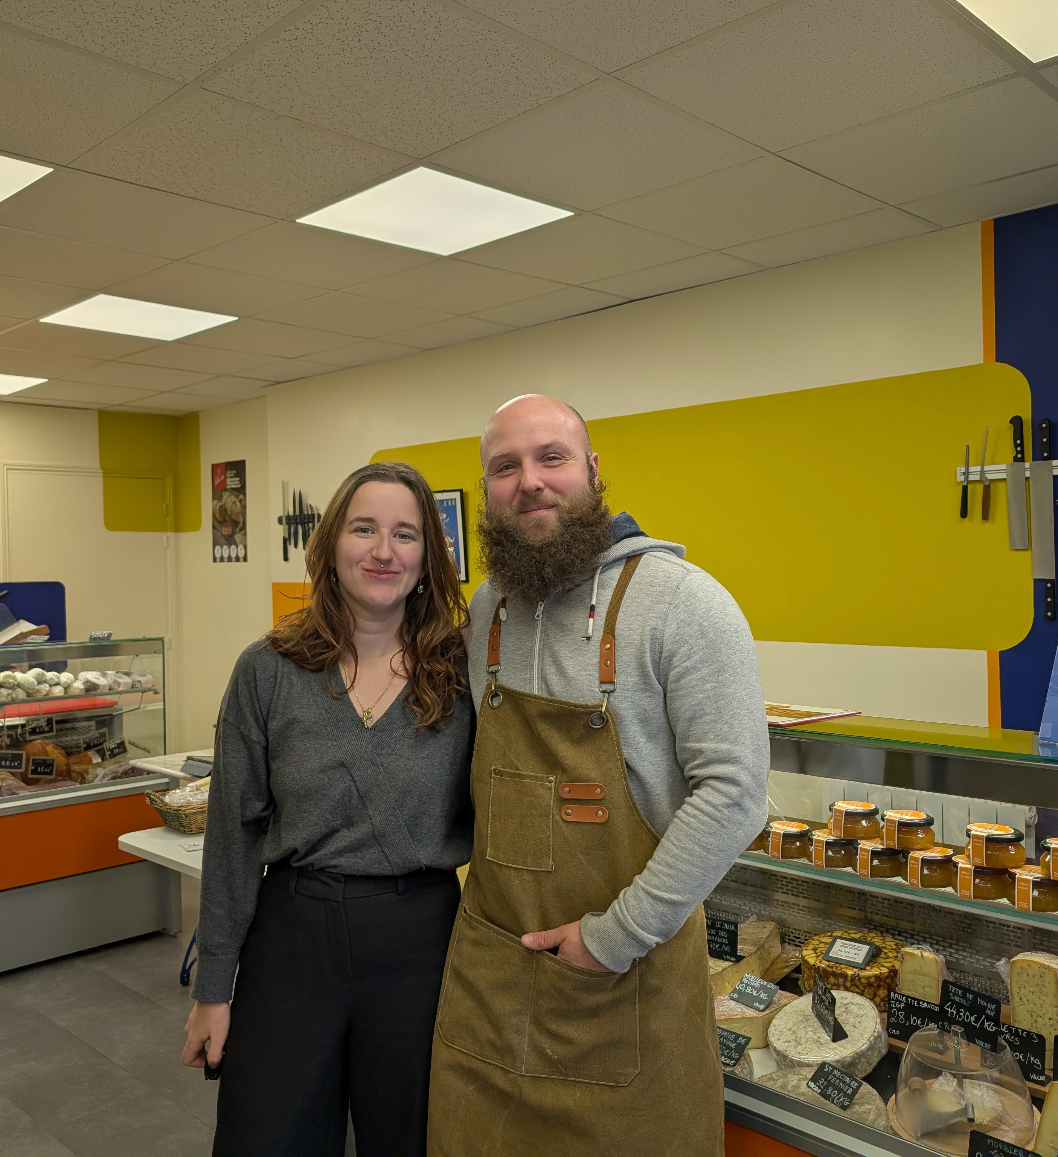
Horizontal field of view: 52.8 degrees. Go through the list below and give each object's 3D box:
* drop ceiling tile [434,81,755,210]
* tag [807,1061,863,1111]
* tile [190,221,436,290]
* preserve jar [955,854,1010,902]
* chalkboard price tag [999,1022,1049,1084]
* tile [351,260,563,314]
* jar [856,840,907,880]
[{"bbox_3d":[0.165,-1.025,2.563,0.597,0.020,0.597,0,2,44],"label":"drop ceiling tile"},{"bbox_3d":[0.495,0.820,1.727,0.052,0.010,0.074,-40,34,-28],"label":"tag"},{"bbox_3d":[-0.697,-1.027,3.413,0.598,0.018,0.598,0,1,44],"label":"tile"},{"bbox_3d":[0.638,0.418,1.505,0.075,0.045,0.075,-1,1,0],"label":"preserve jar"},{"bbox_3d":[0.809,0.784,1.773,0.100,0.078,0.028,0,1,43],"label":"chalkboard price tag"},{"bbox_3d":[-0.267,-1.069,3.908,0.600,0.020,0.600,0,1,45],"label":"tile"},{"bbox_3d":[0.521,0.418,1.593,0.076,0.045,0.076,-1,1,0],"label":"jar"}]

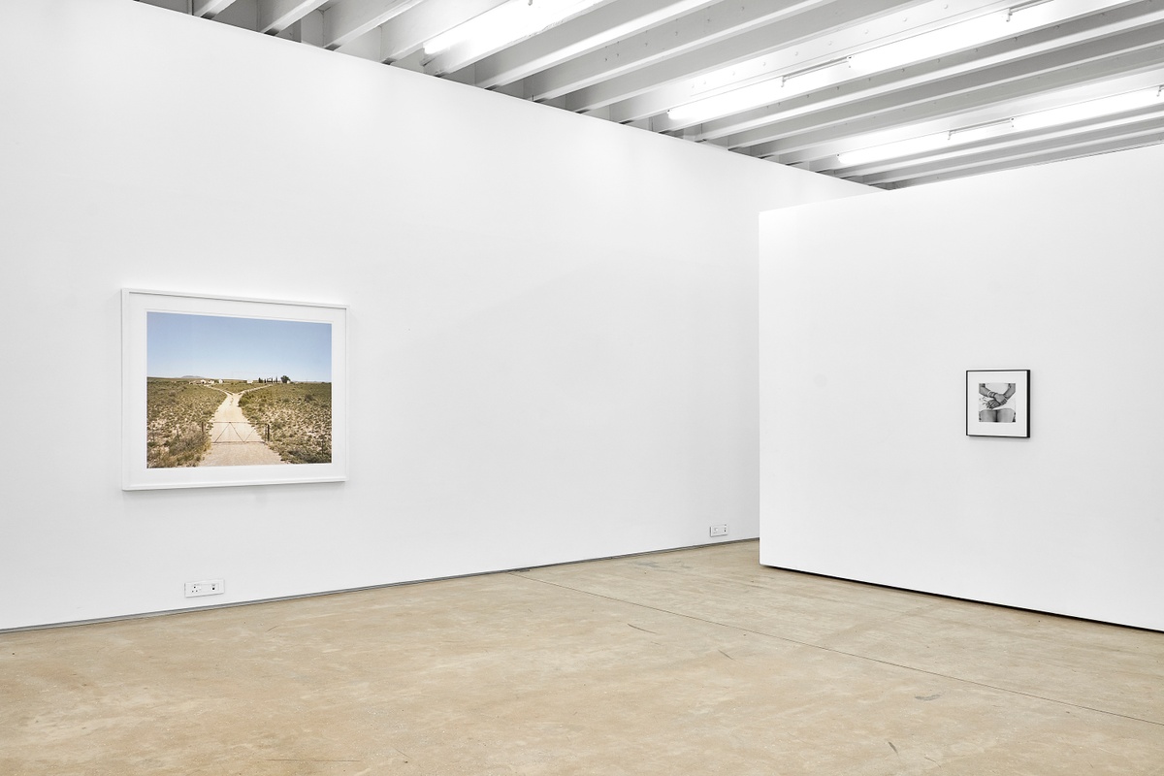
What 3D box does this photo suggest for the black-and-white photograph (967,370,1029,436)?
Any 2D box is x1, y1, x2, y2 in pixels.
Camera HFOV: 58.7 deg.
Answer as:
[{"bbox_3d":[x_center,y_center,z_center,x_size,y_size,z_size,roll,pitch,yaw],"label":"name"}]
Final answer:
[{"bbox_3d":[3.045,0.116,7.571,0.028,0.482,0.479,1,-1,-41],"label":"black-and-white photograph"}]

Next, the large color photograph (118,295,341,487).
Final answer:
[{"bbox_3d":[-2.440,0.030,7.476,1.650,1.350,0.060,1,-1,-41],"label":"large color photograph"}]

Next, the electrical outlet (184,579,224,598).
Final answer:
[{"bbox_3d":[-2.666,1.414,7.309,0.282,0.104,0.012,1,-1,-41],"label":"electrical outlet"}]

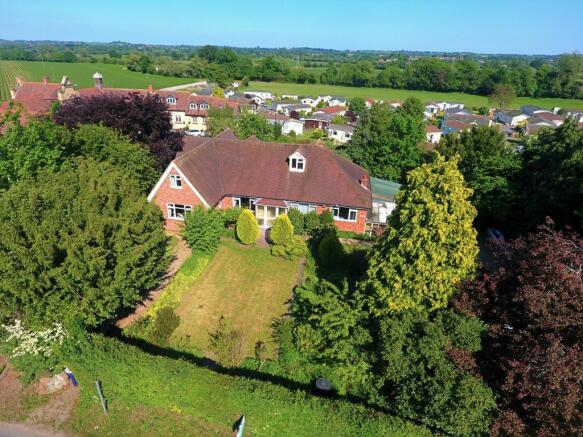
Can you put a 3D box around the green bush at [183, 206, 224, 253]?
[{"bbox_3d":[-7.130,0.680,27.400,3.300,3.350,3.200,1,27,0],"label":"green bush"}]

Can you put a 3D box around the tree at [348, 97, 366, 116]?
[{"bbox_3d":[16.883,-28.778,86.153,4.700,4.800,4.500,1,27,0],"label":"tree"}]

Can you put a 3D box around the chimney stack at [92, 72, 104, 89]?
[{"bbox_3d":[-40.378,-28.898,70.463,1.800,3.400,1.800,6,27,8],"label":"chimney stack"}]

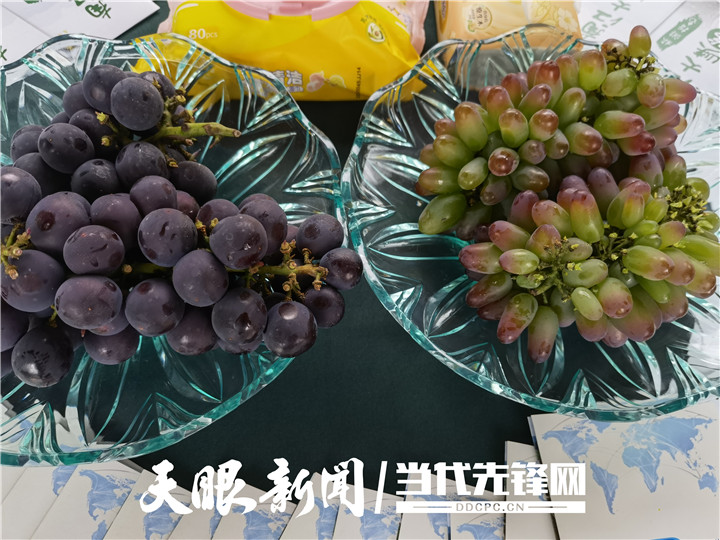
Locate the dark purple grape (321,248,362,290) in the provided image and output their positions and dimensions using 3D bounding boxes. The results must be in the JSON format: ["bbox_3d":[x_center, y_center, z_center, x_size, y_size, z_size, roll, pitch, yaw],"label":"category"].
[{"bbox_3d":[-0.010,0.000,0.303,0.024,0.023,0.023,0,65,-3],"label":"dark purple grape"}]

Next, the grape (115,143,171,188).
[{"bbox_3d":[-0.120,-0.057,0.310,0.027,0.028,0.027,1,63,-2],"label":"grape"}]

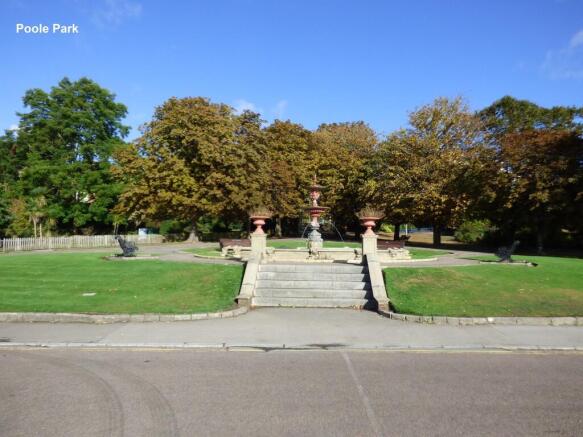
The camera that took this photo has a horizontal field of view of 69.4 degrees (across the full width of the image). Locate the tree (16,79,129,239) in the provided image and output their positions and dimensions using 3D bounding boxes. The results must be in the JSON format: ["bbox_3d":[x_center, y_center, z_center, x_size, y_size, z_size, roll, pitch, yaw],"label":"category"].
[{"bbox_3d":[-20.998,-5.701,40.000,10.800,15.500,10.300,1,-1,0],"label":"tree"}]

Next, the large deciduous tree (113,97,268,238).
[{"bbox_3d":[-8.277,-4.056,34.500,12.700,11.800,11.500,1,-1,0],"label":"large deciduous tree"}]

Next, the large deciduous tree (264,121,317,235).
[{"bbox_3d":[-0.499,-3.891,42.000,7.200,11.700,7.200,1,-1,0],"label":"large deciduous tree"}]

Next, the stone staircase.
[{"bbox_3d":[0.592,1.655,10.609,2.920,0.830,1.820,0,-1,3],"label":"stone staircase"}]

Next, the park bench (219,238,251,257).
[{"bbox_3d":[-2.219,1.171,17.300,1.550,0.760,0.620,1,-2,-10],"label":"park bench"}]

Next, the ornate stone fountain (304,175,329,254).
[{"bbox_3d":[0.956,-0.134,16.100,0.940,2.930,0.940,1,-1,0],"label":"ornate stone fountain"}]

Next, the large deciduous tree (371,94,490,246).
[{"bbox_3d":[10.808,-3.628,32.500,9.400,11.500,9.000,1,-1,0],"label":"large deciduous tree"}]

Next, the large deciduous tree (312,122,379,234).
[{"bbox_3d":[5.515,-3.983,43.000,7.400,11.700,7.200,1,-1,0],"label":"large deciduous tree"}]

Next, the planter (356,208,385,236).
[{"bbox_3d":[2.289,0.116,12.200,0.790,0.810,0.790,1,-1,0],"label":"planter"}]

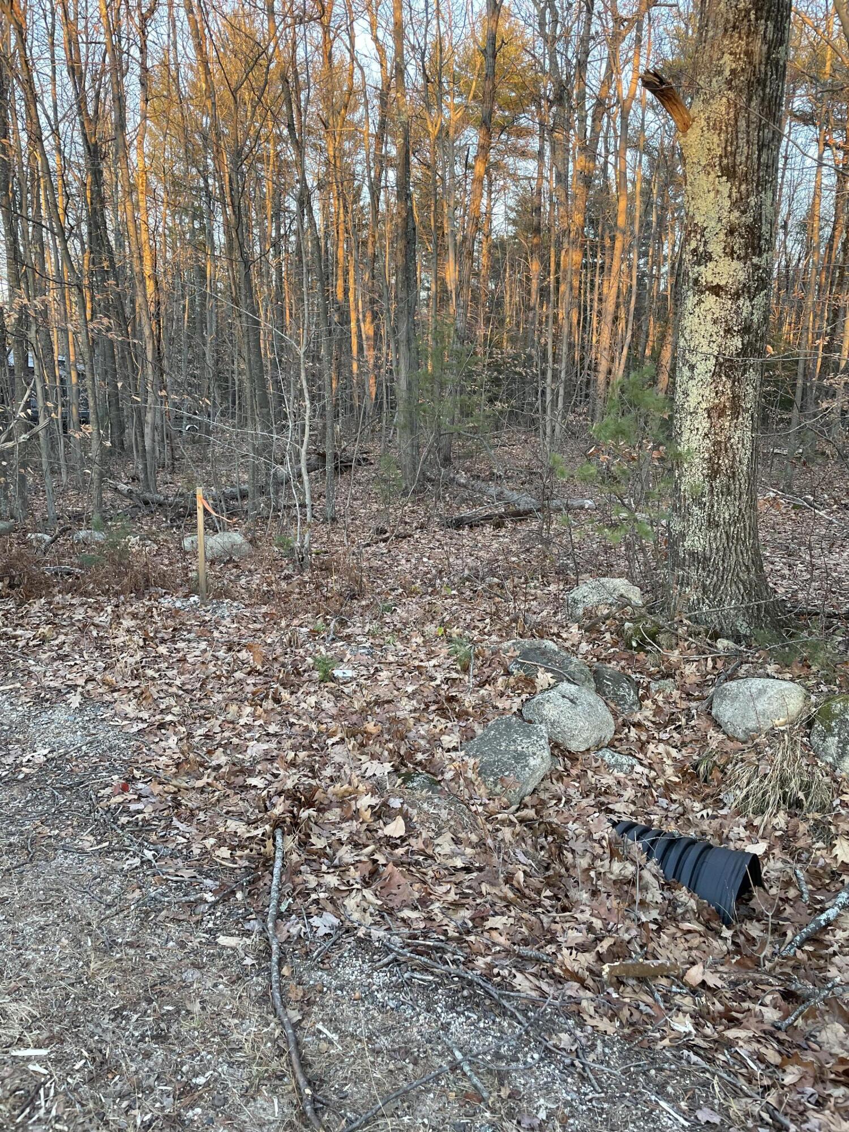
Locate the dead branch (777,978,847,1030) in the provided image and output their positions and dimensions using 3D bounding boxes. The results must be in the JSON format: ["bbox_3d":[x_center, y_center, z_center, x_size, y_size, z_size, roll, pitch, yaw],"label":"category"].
[{"bbox_3d":[1.000,1.135,2.203,0.280,0.050,0.050,-7,13,-32],"label":"dead branch"}]

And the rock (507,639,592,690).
[{"bbox_3d":[0.677,0.527,4.504,0.480,0.200,0.350,6,13,29],"label":"rock"}]

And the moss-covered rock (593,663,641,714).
[{"bbox_3d":[0.942,0.599,4.127,0.250,0.190,0.230,7,13,34],"label":"moss-covered rock"}]

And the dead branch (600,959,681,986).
[{"bbox_3d":[0.595,1.105,2.321,0.210,0.045,0.045,0,11,0],"label":"dead branch"}]

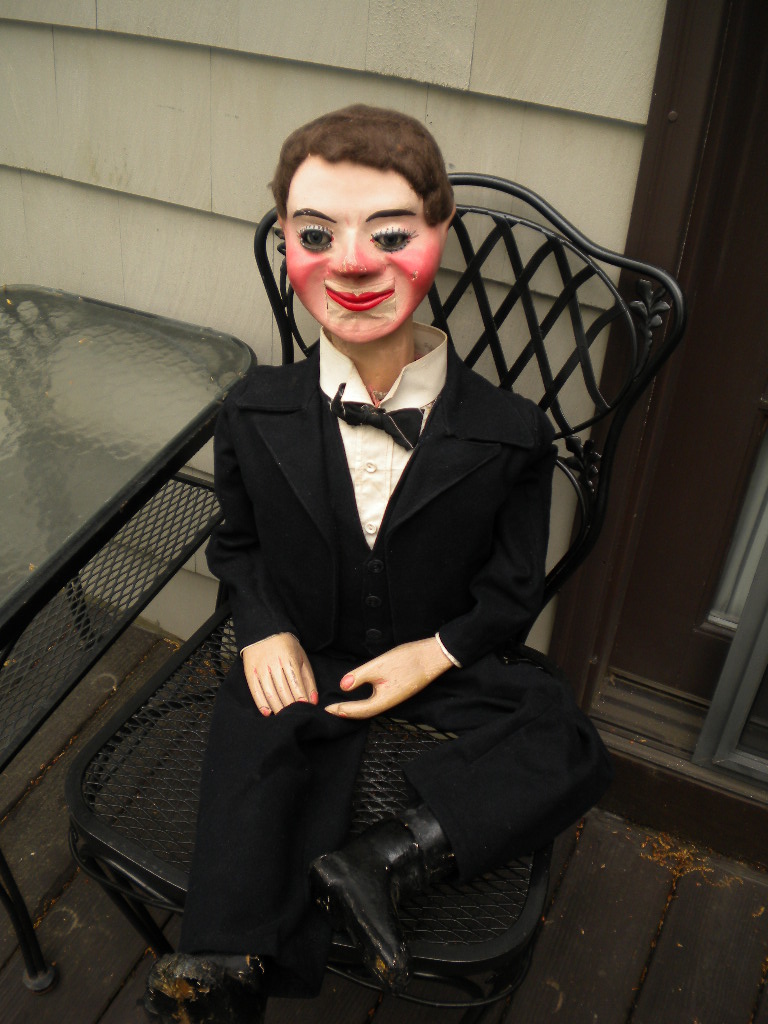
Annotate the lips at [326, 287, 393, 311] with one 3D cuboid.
[{"bbox_3d":[-0.022,-0.196,0.950,0.062,0.022,0.019,7,26,6],"label":"lips"}]

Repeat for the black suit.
[{"bbox_3d":[0.028,0.111,0.994,0.415,0.470,0.530,9,27,10],"label":"black suit"}]

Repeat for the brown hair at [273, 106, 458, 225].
[{"bbox_3d":[-0.020,-0.331,1.010,0.178,0.140,0.190,7,26,6],"label":"brown hair"}]

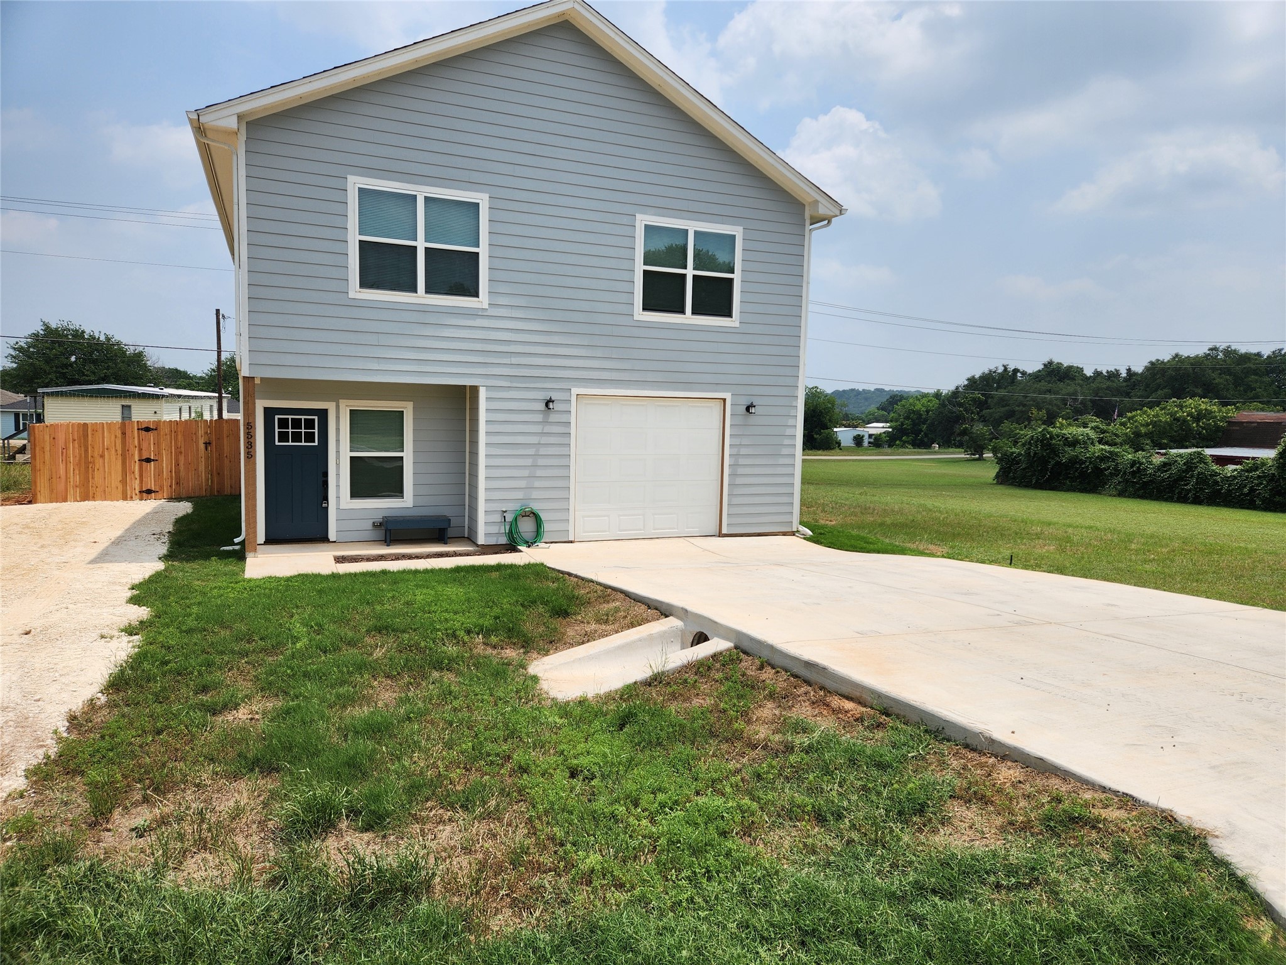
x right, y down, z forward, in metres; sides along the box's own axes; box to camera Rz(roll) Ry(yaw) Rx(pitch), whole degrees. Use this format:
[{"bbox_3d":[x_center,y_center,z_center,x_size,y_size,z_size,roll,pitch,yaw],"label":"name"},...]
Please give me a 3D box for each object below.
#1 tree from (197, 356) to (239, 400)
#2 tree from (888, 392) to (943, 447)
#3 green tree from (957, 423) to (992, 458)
[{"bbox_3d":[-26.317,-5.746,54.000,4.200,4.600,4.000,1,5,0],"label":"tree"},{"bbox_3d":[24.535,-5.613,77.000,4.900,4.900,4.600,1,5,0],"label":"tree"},{"bbox_3d":[22.858,-2.879,59.000,2.500,2.500,2.400,1,5,0],"label":"green tree"}]

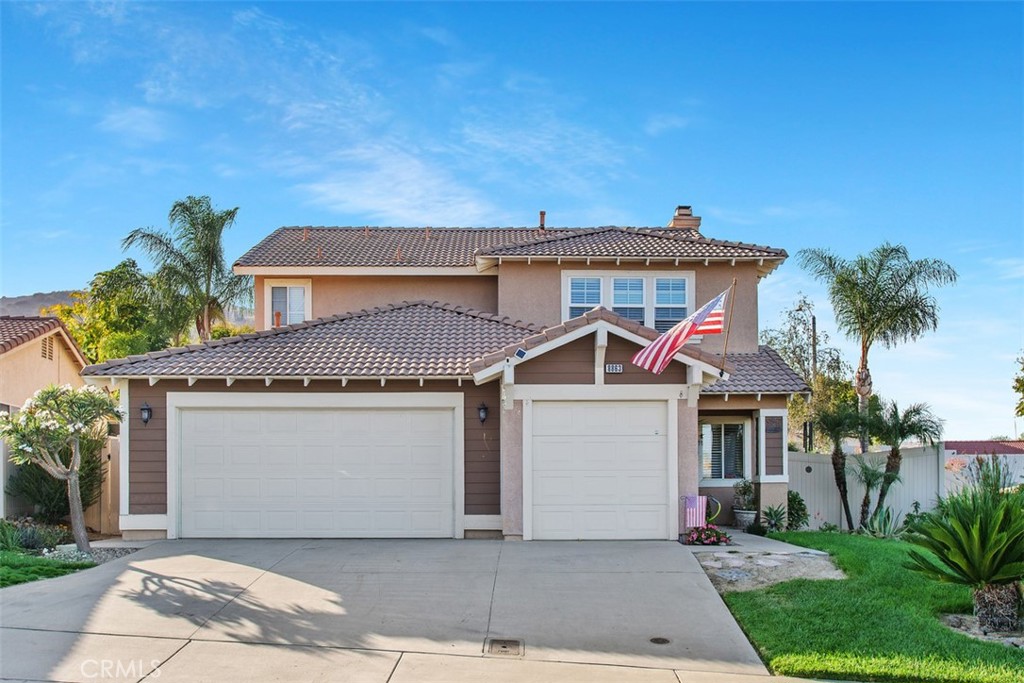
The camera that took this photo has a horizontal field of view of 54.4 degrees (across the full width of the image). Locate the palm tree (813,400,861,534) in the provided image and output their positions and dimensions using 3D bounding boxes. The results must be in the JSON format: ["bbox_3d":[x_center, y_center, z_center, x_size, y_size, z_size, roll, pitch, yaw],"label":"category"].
[{"bbox_3d":[6.316,2.391,19.200,1.020,2.500,1.020,0,-3,0],"label":"palm tree"}]

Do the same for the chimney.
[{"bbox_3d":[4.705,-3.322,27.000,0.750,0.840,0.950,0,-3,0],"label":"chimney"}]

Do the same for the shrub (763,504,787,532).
[{"bbox_3d":[4.799,3.236,18.200,0.460,0.520,0.450,0,-2,0],"label":"shrub"}]

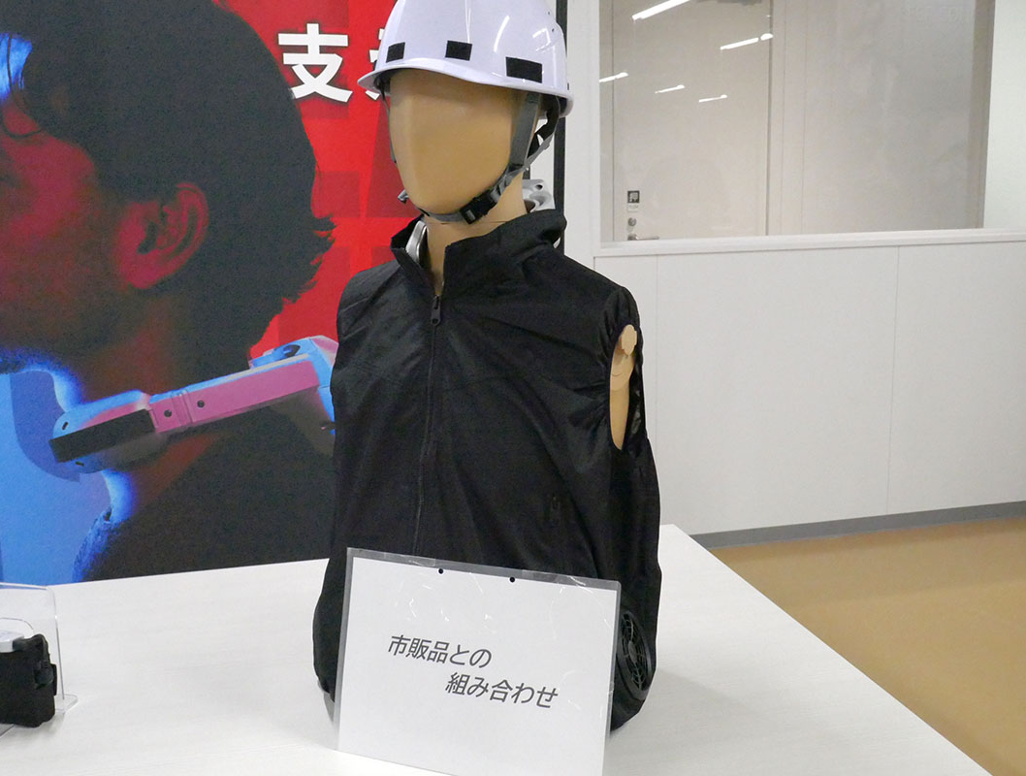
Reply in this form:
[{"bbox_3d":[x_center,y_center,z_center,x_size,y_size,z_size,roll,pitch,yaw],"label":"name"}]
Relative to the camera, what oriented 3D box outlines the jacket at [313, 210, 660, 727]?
[{"bbox_3d":[-0.042,0.081,1.264,0.430,0.562,0.275,3,11,26],"label":"jacket"}]

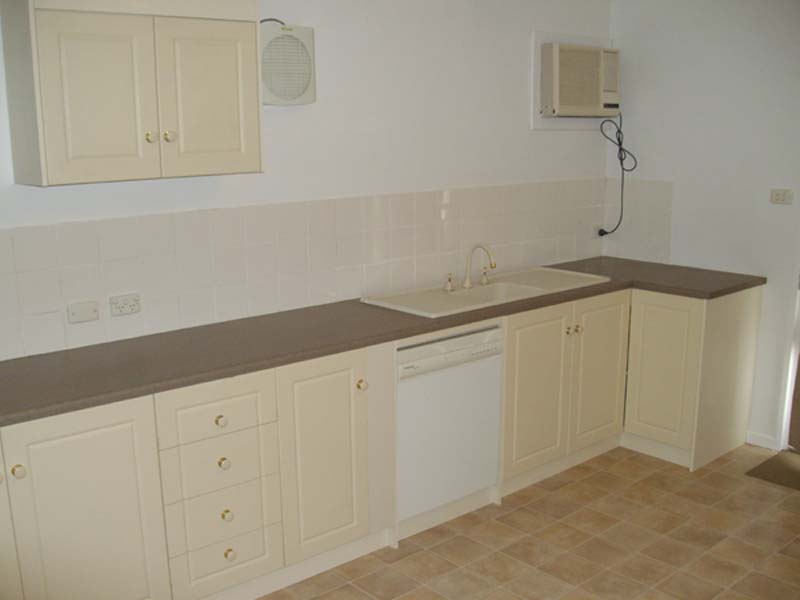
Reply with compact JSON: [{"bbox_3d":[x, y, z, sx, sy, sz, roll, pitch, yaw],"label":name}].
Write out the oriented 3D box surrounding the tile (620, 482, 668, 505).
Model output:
[{"bbox_3d":[1.131,0.905,3.872,0.201,0.010,0.186,-10,15,-41],"label":"tile"}]

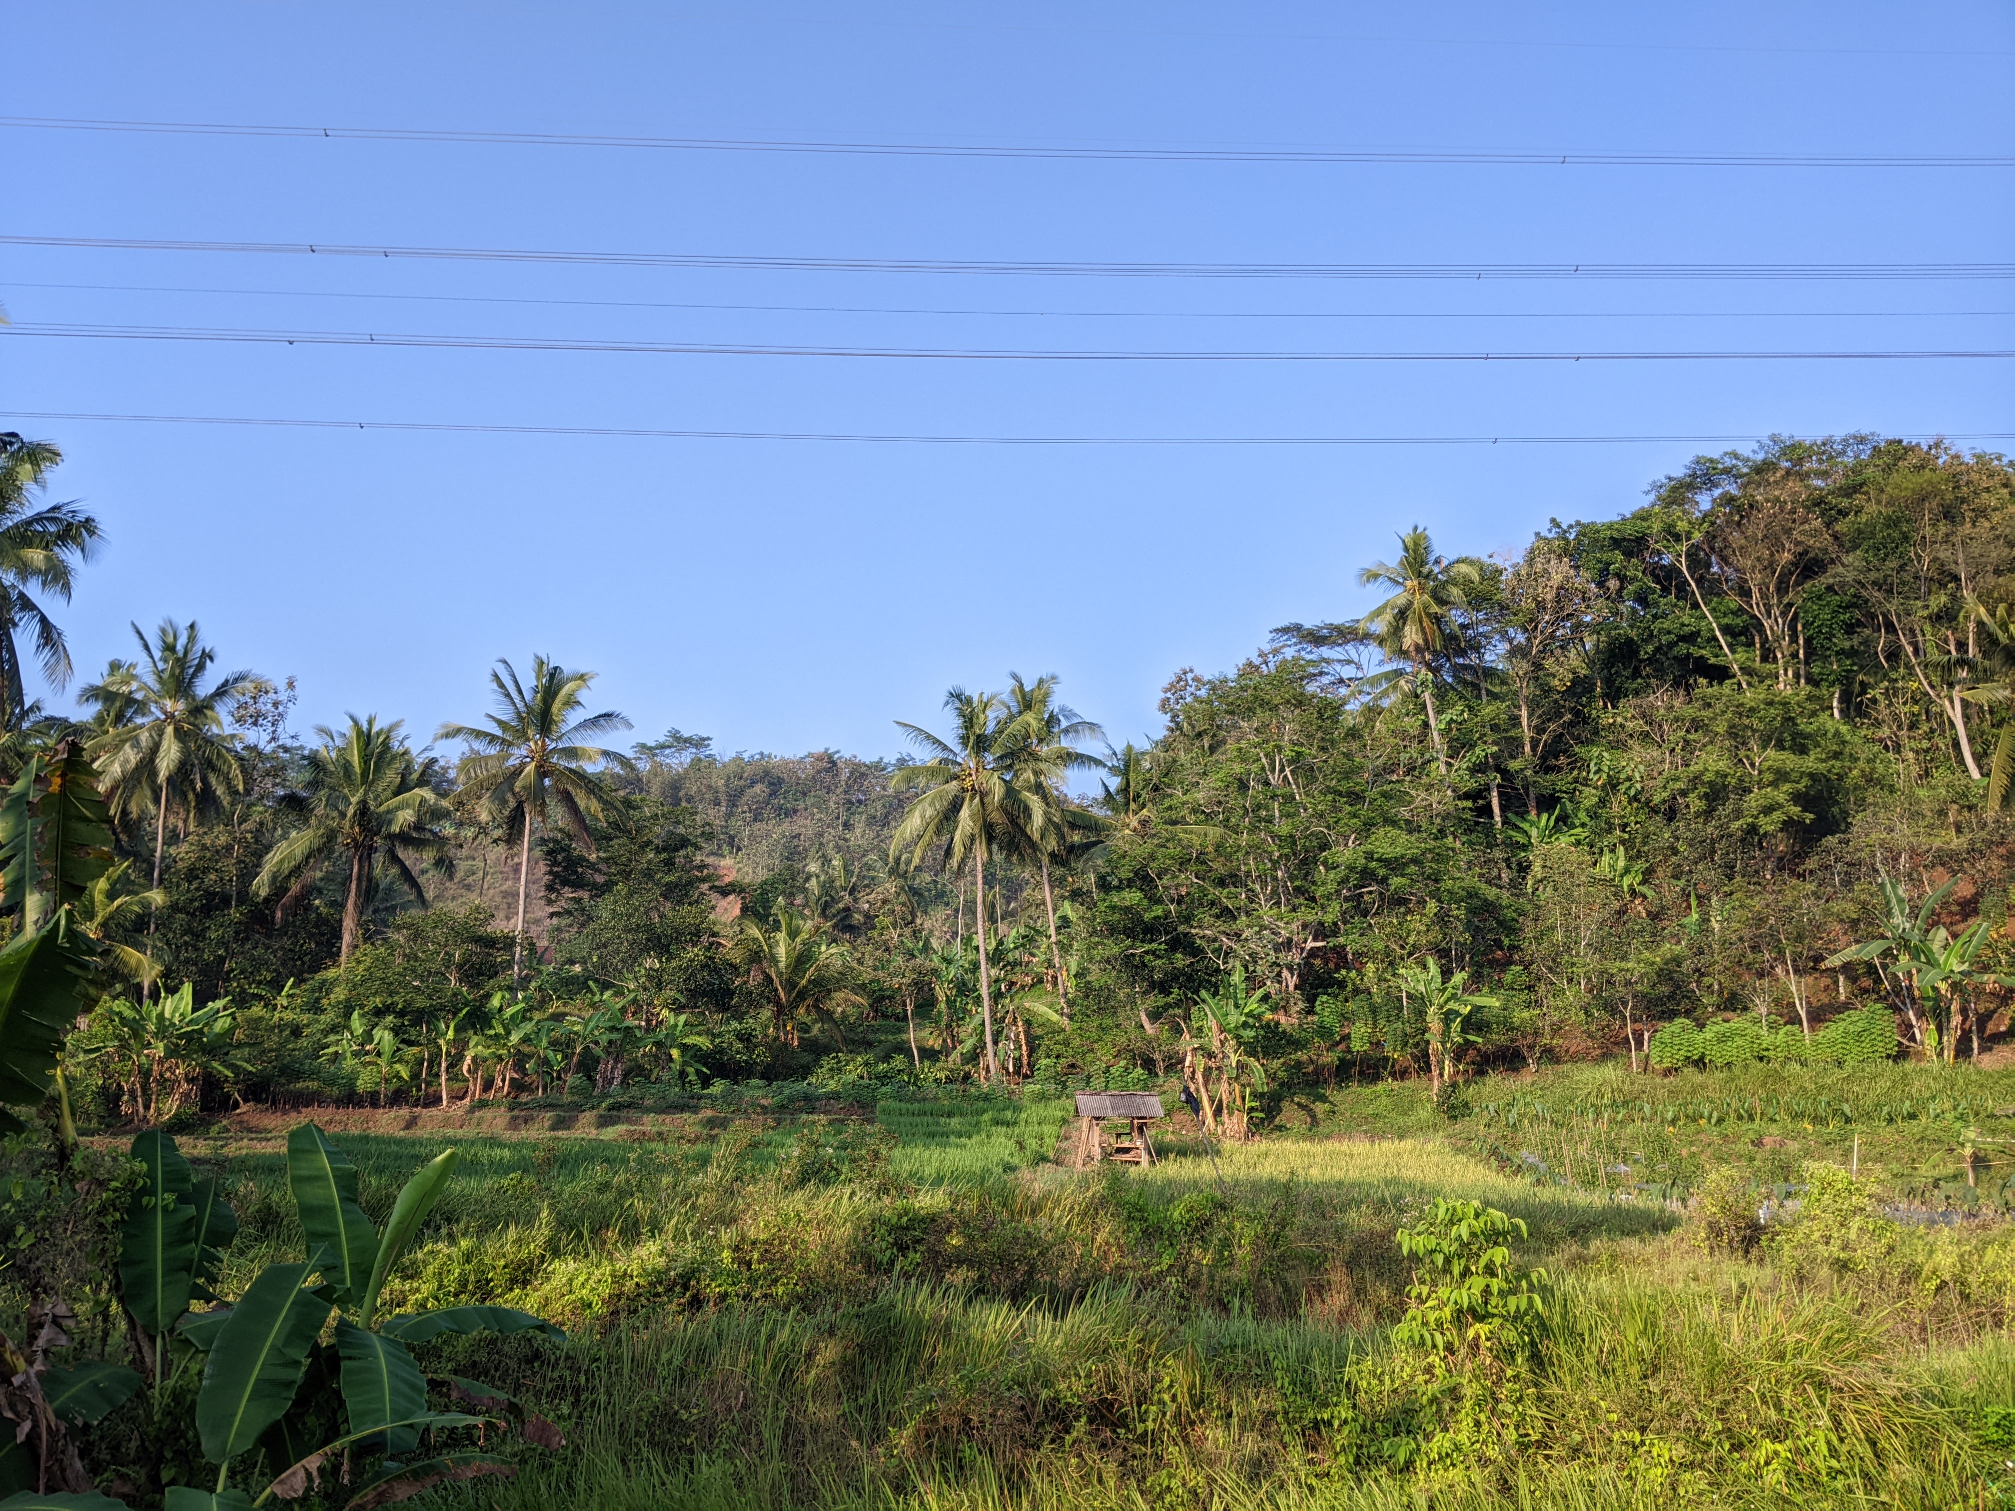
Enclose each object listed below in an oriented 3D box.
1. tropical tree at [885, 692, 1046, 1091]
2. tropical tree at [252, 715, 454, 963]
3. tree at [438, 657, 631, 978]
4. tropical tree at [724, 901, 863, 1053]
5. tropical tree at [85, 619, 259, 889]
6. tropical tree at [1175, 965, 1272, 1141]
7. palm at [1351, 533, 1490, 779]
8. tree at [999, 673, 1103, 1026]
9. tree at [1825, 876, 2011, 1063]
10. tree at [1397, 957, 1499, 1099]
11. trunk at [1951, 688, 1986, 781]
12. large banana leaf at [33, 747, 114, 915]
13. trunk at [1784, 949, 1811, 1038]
[{"bbox_3d":[-1.102,4.545,55.000,6.115,13.772,6.000,0,-5,0],"label":"tropical tree"},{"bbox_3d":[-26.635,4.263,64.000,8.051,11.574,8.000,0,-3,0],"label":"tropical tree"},{"bbox_3d":[-17.156,2.626,57.000,6.965,12.389,6.900,0,-5,0],"label":"tree"},{"bbox_3d":[-7.707,8.078,57.000,4.853,5.367,4.700,0,-5,0],"label":"tropical tree"},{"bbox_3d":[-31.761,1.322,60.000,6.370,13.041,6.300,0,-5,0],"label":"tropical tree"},{"bbox_3d":[6.082,8.351,44.000,2.577,4.892,2.600,0,-3,0],"label":"tropical tree"},{"bbox_3d":[21.601,-4.764,82.000,6.892,14.351,7.000,0,-3,0],"label":"palm"},{"bbox_3d":[1.397,3.819,62.000,4.968,14.159,5.000,0,-5,0],"label":"tree"},{"bbox_3d":[27.233,6.426,47.000,5.466,5.559,5.000,0,-3,0],"label":"tree"},{"bbox_3d":[13.461,8.365,48.000,3.097,4.335,2.900,0,-3,0],"label":"tree"},{"bbox_3d":[40.358,-0.892,66.000,1.451,3.958,0.900,0,-3,0],"label":"trunk"},{"bbox_3d":[-4.451,0.406,7.500,0.376,0.849,0.250,0,-5,0],"label":"large banana leaf"},{"bbox_3d":[24.637,7.509,49.000,0.833,2.891,0.550,0,-3,0],"label":"trunk"}]

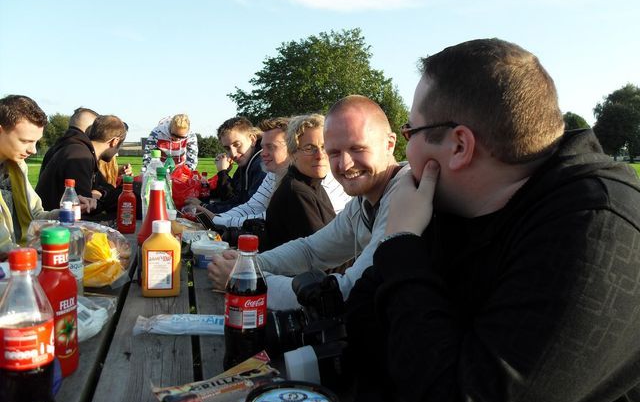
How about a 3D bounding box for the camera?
[{"bbox_3d":[-0.032,0.189,0.885,0.150,0.145,0.140,2,5,3],"label":"camera"}]

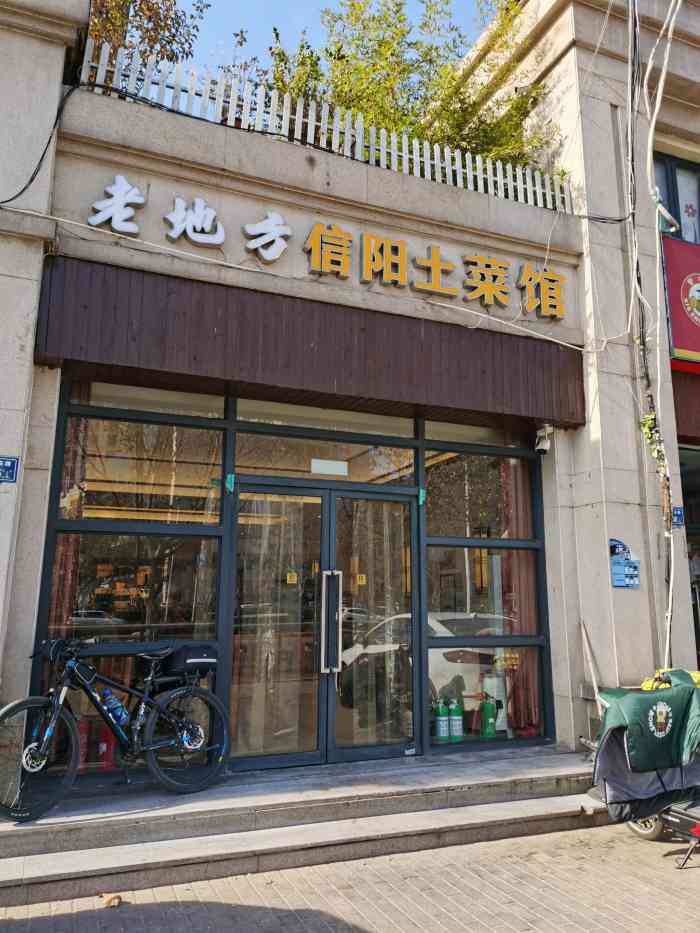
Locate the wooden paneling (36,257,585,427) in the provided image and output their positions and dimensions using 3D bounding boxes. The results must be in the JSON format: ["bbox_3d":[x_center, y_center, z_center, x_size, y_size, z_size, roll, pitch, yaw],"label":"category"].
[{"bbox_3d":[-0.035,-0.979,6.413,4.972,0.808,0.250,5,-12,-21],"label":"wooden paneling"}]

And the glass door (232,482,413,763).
[{"bbox_3d":[-0.188,1.322,6.166,1.625,2.233,0.080,5,-12,-21],"label":"glass door"}]

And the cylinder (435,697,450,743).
[{"bbox_3d":[0.855,2.351,6.723,0.130,0.424,0.130,0,-11,0],"label":"cylinder"}]

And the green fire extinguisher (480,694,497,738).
[{"bbox_3d":[1.319,2.409,6.931,0.145,0.446,0.145,1,-12,-6],"label":"green fire extinguisher"}]

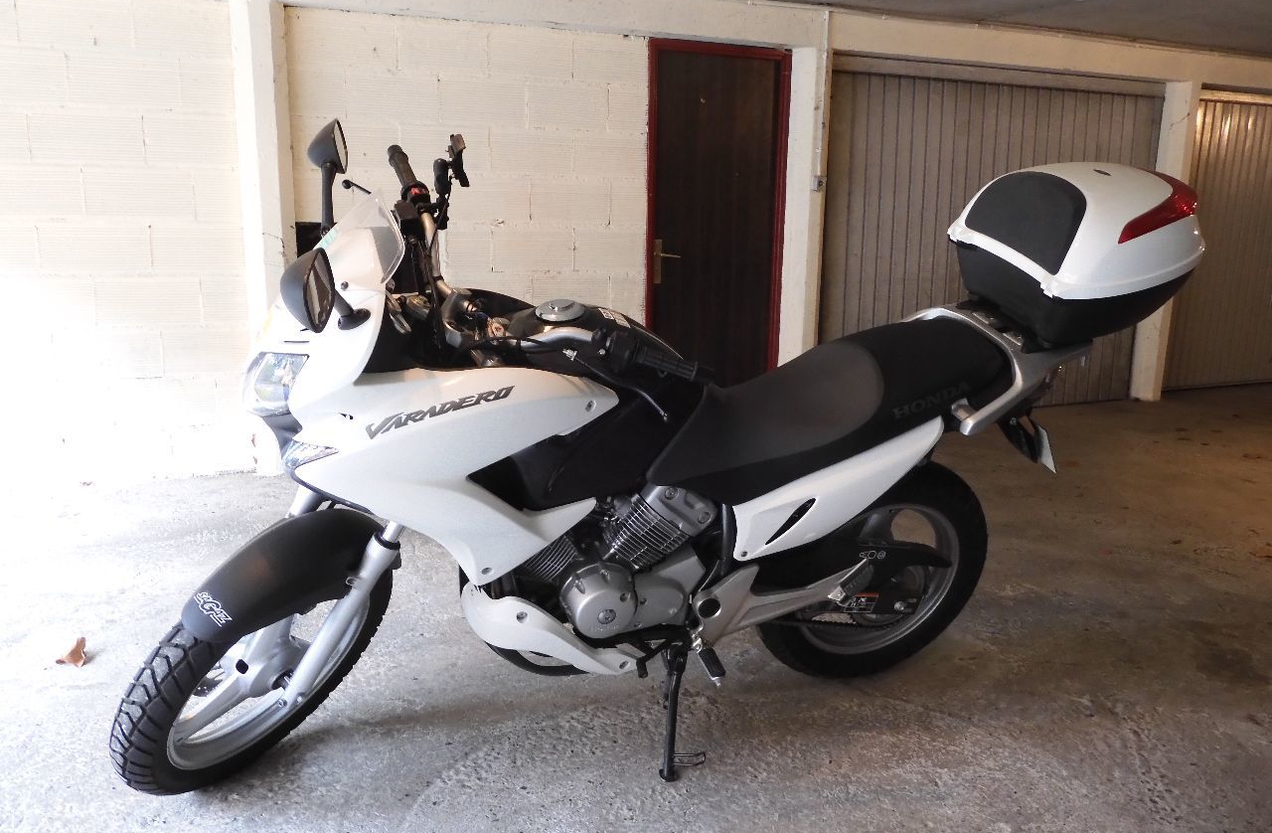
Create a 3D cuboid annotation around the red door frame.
[{"bbox_3d":[0.413,-0.891,5.435,0.811,2.025,0.100,-4,12,-23],"label":"red door frame"}]

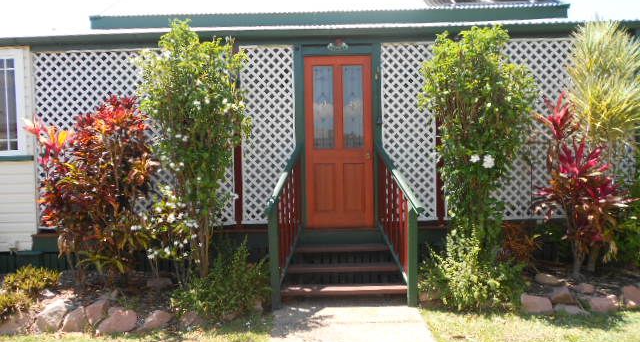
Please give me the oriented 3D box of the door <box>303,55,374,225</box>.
[{"bbox_3d":[0.245,-0.338,5.779,0.816,2.056,0.050,-1,2,1],"label":"door"}]

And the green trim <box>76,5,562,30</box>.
[{"bbox_3d":[0.131,-2.401,7.533,7.460,0.200,0.140,-1,2,1],"label":"green trim"}]

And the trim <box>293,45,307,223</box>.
[{"bbox_3d":[-0.224,-0.404,5.722,0.134,2.142,0.100,-1,2,1],"label":"trim"}]

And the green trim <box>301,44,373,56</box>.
[{"bbox_3d":[0.201,-1.427,5.692,0.845,0.132,0.090,-1,2,1],"label":"green trim"}]

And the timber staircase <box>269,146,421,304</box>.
[{"bbox_3d":[0.245,0.525,5.231,1.565,1.665,1.020,-1,2,1],"label":"timber staircase"}]

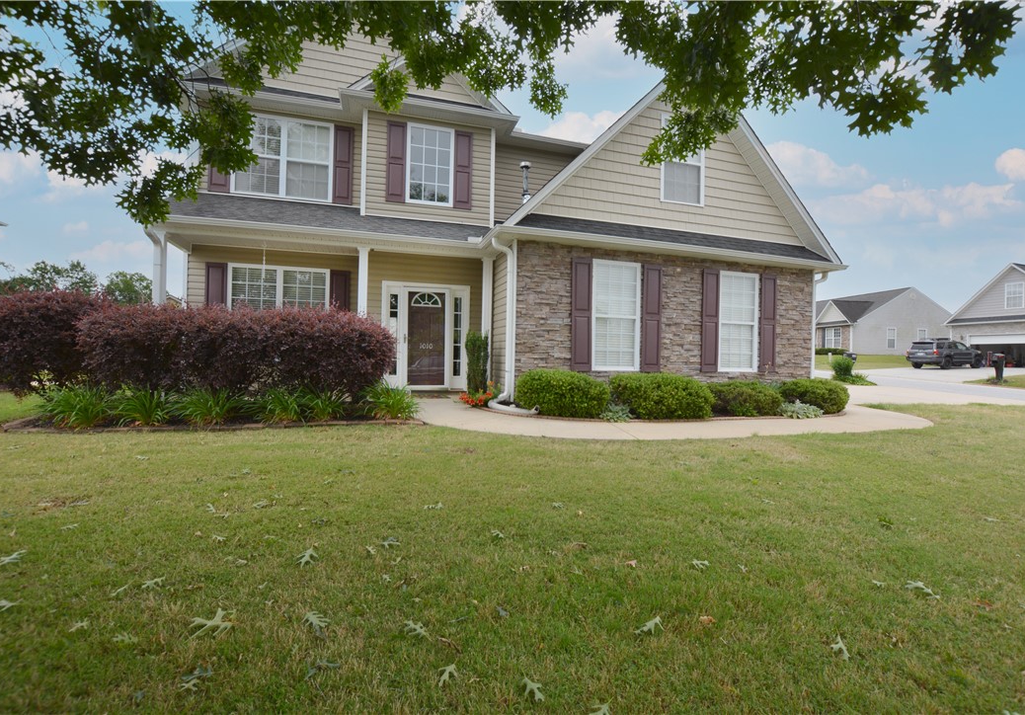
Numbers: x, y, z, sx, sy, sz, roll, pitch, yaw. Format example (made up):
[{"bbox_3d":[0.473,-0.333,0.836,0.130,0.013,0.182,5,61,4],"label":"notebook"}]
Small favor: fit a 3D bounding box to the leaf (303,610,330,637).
[{"bbox_3d":[-0.708,0.962,1.614,0.115,0.030,0.085,1,0,41],"label":"leaf"}]

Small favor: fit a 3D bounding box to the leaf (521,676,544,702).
[{"bbox_3d":[0.064,1.037,1.396,0.060,0.030,0.108,1,0,-7],"label":"leaf"}]

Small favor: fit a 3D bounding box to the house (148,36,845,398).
[{"bbox_3d":[-0.684,-3.318,11.788,11.800,8.200,10.400,1,0,-17],"label":"house"}]

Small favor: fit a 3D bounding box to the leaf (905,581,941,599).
[{"bbox_3d":[1.794,1.017,1.953,0.080,0.030,0.120,1,0,-27],"label":"leaf"}]

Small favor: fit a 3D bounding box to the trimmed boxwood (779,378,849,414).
[{"bbox_3d":[5.250,0.630,7.750,1.080,0.620,0.950,1,0,-17],"label":"trimmed boxwood"}]

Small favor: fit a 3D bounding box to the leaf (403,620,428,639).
[{"bbox_3d":[-0.364,1.028,1.685,0.070,0.030,0.129,1,0,-33],"label":"leaf"}]

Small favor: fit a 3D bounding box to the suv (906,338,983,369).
[{"bbox_3d":[28.640,-0.120,29.500,4.750,1.800,1.900,1,0,-16],"label":"suv"}]

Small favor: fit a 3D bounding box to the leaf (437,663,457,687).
[{"bbox_3d":[-0.209,1.032,1.449,0.066,0.030,0.108,1,0,13],"label":"leaf"}]

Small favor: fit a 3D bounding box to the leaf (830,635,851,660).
[{"bbox_3d":[1.130,1.001,1.543,0.055,0.030,0.110,1,0,22],"label":"leaf"}]

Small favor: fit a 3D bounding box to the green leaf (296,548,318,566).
[{"bbox_3d":[-0.986,0.958,2.151,0.090,0.030,0.125,1,0,-13],"label":"green leaf"}]

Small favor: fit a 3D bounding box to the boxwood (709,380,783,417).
[{"bbox_3d":[3.669,0.647,7.050,1.100,0.550,0.950,1,0,-17],"label":"boxwood"}]

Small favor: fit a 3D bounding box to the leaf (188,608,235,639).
[{"bbox_3d":[-1.143,1.013,1.705,0.134,0.050,0.191,1,0,-34],"label":"leaf"}]

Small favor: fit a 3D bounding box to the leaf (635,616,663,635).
[{"bbox_3d":[0.500,0.988,1.646,0.115,0.025,0.065,1,0,-42],"label":"leaf"}]

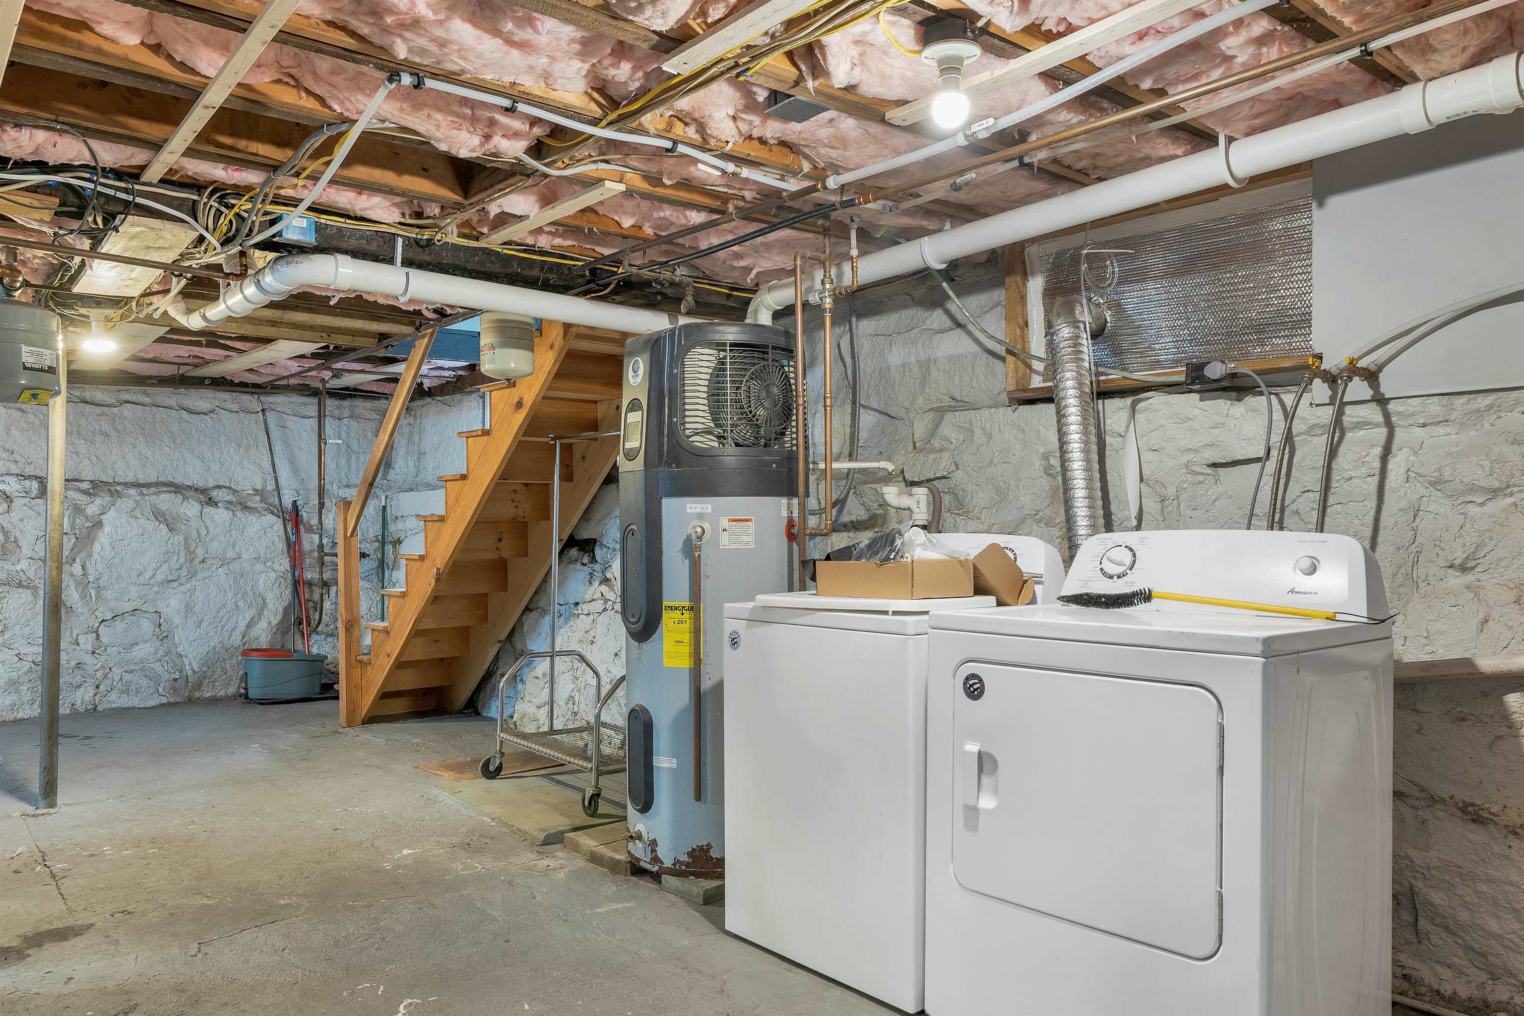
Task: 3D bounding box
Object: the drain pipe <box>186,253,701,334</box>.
[{"bbox_3d":[-1.100,-0.672,3.760,1.500,0.140,1.080,1,-2,-42],"label":"drain pipe"}]

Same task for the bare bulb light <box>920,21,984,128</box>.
[{"bbox_3d":[0.352,-0.810,1.900,0.115,0.195,0.115,0,-1,0],"label":"bare bulb light"}]

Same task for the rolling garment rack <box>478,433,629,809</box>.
[{"bbox_3d":[-0.720,0.425,4.320,0.520,1.520,0.900,1,-2,-40],"label":"rolling garment rack"}]

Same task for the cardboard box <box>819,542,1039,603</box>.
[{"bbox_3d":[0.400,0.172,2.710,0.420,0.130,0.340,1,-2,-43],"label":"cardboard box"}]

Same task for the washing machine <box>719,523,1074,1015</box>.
[{"bbox_3d":[0.370,0.620,2.795,0.665,1.090,0.690,1,-2,-42],"label":"washing machine"}]

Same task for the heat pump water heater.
[{"bbox_3d":[-0.170,0.295,3.430,0.670,1.715,0.620,0,-1,0],"label":"heat pump water heater"}]

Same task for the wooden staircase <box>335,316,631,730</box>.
[{"bbox_3d":[-1.467,0.160,5.520,0.740,2.250,2.500,1,-2,-42],"label":"wooden staircase"}]

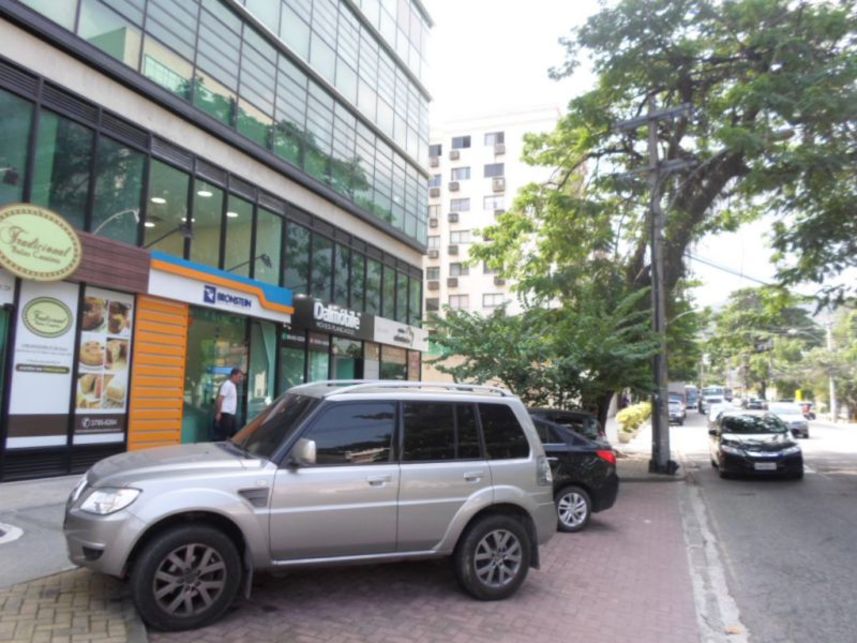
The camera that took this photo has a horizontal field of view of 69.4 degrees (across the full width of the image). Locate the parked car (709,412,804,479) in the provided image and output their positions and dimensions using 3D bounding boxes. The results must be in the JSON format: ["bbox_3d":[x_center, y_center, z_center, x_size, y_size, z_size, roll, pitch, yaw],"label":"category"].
[{"bbox_3d":[8.339,3.028,15.967,1.740,1.480,4.430,-2,-8,23],"label":"parked car"}]

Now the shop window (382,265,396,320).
[{"bbox_3d":[-1.281,-0.902,20.392,0.120,1.850,1.050,-2,-8,23],"label":"shop window"}]

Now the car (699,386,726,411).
[{"bbox_3d":[24.775,6.805,54.000,2.000,2.100,4.800,-2,-8,23],"label":"car"}]

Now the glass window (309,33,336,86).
[{"bbox_3d":[-2.964,-7.442,17.515,0.100,1.019,1.290,-2,-8,23],"label":"glass window"}]

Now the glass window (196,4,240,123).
[{"bbox_3d":[-4.596,-5.722,13.597,0.100,2.581,1.265,-2,-8,23],"label":"glass window"}]

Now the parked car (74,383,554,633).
[{"bbox_3d":[-0.885,1.493,5.696,4.030,1.780,1.750,5,-8,-22],"label":"parked car"}]

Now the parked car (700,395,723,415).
[{"bbox_3d":[23.021,6.745,50.000,1.800,1.550,4.200,-2,-8,23],"label":"parked car"}]

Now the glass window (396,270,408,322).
[{"bbox_3d":[-0.892,-0.784,21.312,0.120,1.850,1.000,-2,-8,23],"label":"glass window"}]

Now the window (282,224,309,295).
[{"bbox_3d":[-3.312,-1.522,15.580,0.120,1.850,1.100,-2,-8,23],"label":"window"}]

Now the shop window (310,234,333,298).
[{"bbox_3d":[-2.979,-1.496,17.346,0.100,1.775,1.094,-2,-8,23],"label":"shop window"}]

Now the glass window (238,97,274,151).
[{"bbox_3d":[-4.086,-4.669,14.688,0.100,0.800,1.290,-2,-8,23],"label":"glass window"}]

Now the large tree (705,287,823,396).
[{"bbox_3d":[32.472,2.520,60.000,9.800,11.200,9.500,-2,-8,23],"label":"large tree"}]

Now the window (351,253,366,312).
[{"bbox_3d":[-2.169,-1.222,19.196,0.100,1.801,0.907,-2,-8,23],"label":"window"}]

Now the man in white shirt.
[{"bbox_3d":[-3.388,1.639,10.394,0.360,1.730,0.500,0,-7,5],"label":"man in white shirt"}]

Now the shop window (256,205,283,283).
[{"bbox_3d":[-3.914,-1.837,15.212,0.100,1.696,1.104,-2,-8,23],"label":"shop window"}]

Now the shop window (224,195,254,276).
[{"bbox_3d":[-4.347,-1.971,14.221,0.100,1.710,0.969,-2,-8,23],"label":"shop window"}]

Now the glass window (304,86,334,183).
[{"bbox_3d":[-3.016,-5.212,17.208,0.100,2.581,1.290,-2,-8,23],"label":"glass window"}]

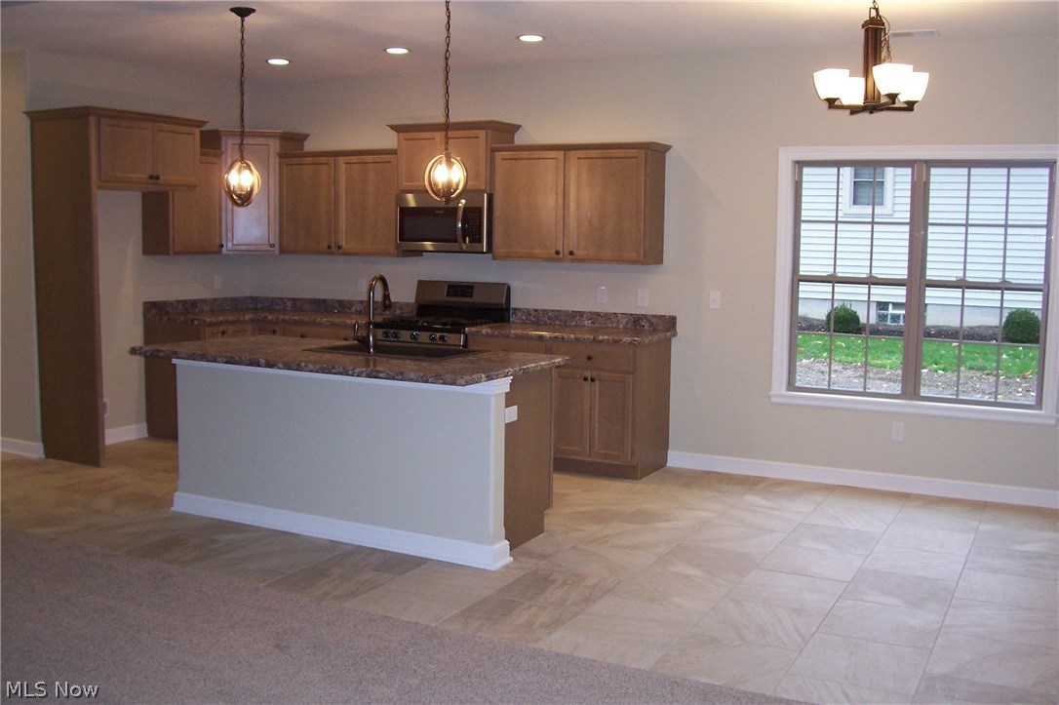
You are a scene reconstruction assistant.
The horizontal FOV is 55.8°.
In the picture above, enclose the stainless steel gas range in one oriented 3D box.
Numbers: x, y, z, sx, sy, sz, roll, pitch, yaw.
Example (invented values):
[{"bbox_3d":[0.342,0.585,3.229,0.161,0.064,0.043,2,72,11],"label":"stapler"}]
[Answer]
[{"bbox_3d":[-0.639,0.102,7.205,0.772,1.202,0.687,4,7,28],"label":"stainless steel gas range"}]

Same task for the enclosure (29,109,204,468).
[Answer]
[{"bbox_3d":[-2.802,-0.452,6.931,0.616,2.310,1.000,4,7,28],"label":"enclosure"}]

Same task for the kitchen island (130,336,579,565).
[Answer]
[{"bbox_3d":[-0.944,0.460,5.170,2.121,0.924,1.000,4,7,28],"label":"kitchen island"}]

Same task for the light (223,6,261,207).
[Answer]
[{"bbox_3d":[-1.530,-1.301,5.327,0.205,1.033,0.205,-1,6,-16],"label":"light"}]

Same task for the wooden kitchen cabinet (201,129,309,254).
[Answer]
[{"bbox_3d":[-2.252,-1.269,8.025,0.880,0.970,0.690,-1,6,-17],"label":"wooden kitchen cabinet"}]

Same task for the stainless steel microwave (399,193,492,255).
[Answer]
[{"bbox_3d":[-0.531,-0.922,7.177,0.755,0.420,0.395,4,7,28],"label":"stainless steel microwave"}]

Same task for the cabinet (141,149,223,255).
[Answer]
[{"bbox_3d":[-2.609,-1.118,7.525,0.350,0.765,0.490,4,7,28],"label":"cabinet"}]

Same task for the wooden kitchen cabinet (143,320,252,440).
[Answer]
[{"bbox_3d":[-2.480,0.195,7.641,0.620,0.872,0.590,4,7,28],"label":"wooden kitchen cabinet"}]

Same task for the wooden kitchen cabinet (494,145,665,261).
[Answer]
[{"bbox_3d":[0.337,-1.000,6.774,1.194,0.769,0.353,4,7,28],"label":"wooden kitchen cabinet"}]

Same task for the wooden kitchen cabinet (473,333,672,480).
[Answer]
[{"bbox_3d":[0.267,0.318,6.737,1.220,0.872,0.620,4,7,28],"label":"wooden kitchen cabinet"}]

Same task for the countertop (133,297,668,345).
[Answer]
[{"bbox_3d":[-0.942,-0.241,7.086,3.788,0.141,1.136,4,7,28],"label":"countertop"}]

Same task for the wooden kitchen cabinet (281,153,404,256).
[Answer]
[{"bbox_3d":[-1.379,-1.118,7.645,1.140,0.765,0.350,4,7,28],"label":"wooden kitchen cabinet"}]

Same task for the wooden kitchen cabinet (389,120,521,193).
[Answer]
[{"bbox_3d":[-0.543,-1.392,7.190,0.895,0.469,0.374,4,7,28],"label":"wooden kitchen cabinet"}]

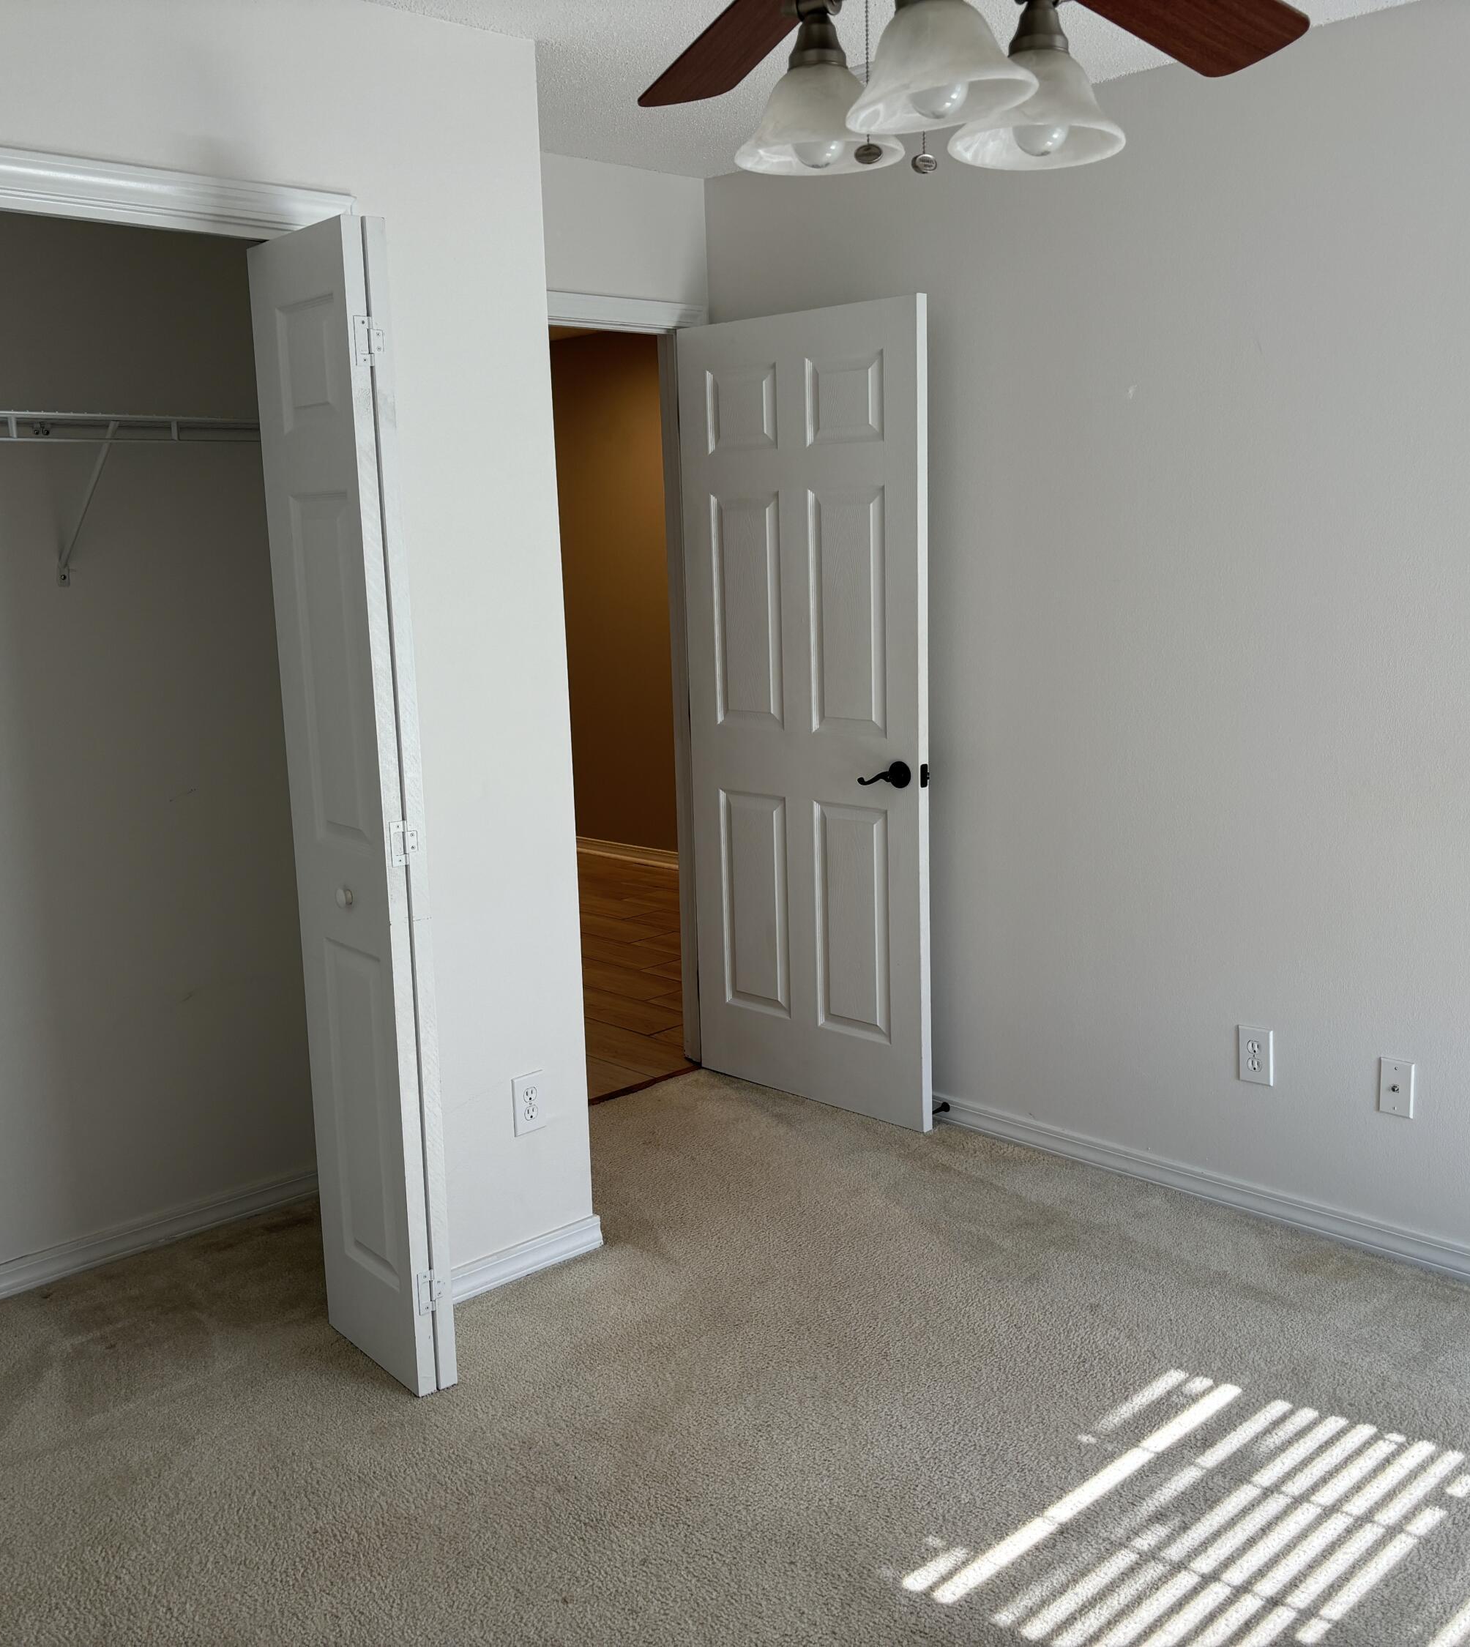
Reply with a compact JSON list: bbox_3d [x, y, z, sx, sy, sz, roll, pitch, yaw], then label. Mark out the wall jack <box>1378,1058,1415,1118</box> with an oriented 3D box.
[{"bbox_3d":[1.344,0.539,3.353,0.012,0.116,0.071,-11,14,-43],"label":"wall jack"}]

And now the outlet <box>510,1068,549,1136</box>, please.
[{"bbox_3d":[-0.423,0.578,3.407,0.080,0.124,0.008,-11,14,-43],"label":"outlet"}]

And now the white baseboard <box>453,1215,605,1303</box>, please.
[{"bbox_3d":[-0.442,0.906,3.432,0.424,0.072,0.016,-11,14,-43],"label":"white baseboard"}]

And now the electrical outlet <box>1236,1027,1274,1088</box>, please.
[{"bbox_3d":[1.129,0.505,3.578,0.008,0.124,0.080,-11,14,-43],"label":"electrical outlet"}]

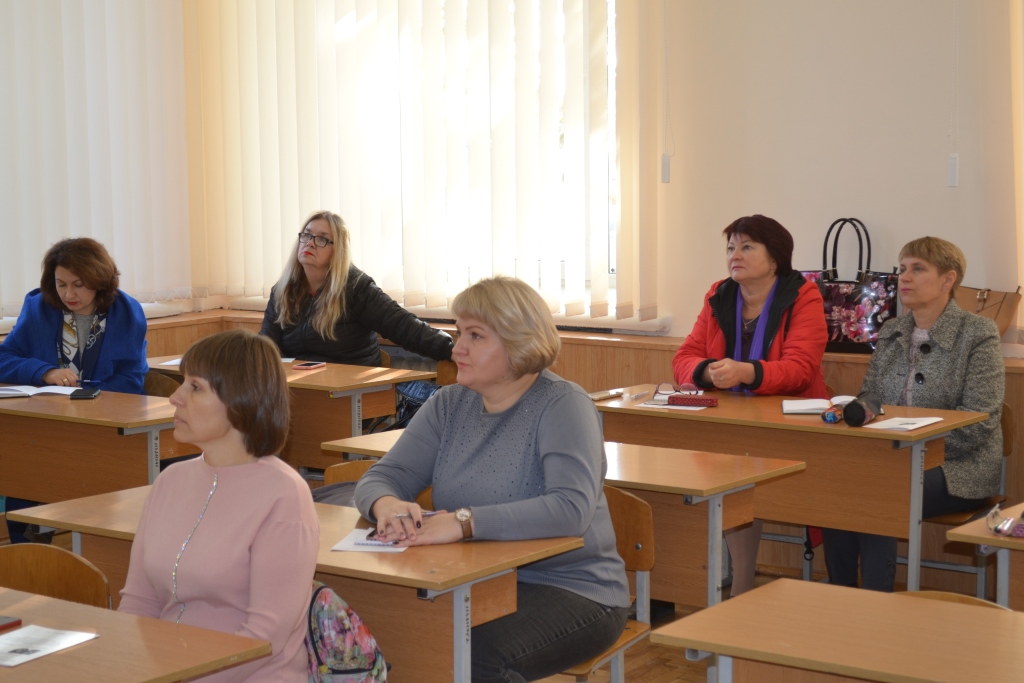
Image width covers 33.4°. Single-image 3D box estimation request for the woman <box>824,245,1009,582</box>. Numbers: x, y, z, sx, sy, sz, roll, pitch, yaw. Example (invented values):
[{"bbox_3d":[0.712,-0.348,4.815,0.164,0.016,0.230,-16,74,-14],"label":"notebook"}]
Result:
[{"bbox_3d":[1.210,0.314,5.115,0.540,1.260,0.760,4,7,38],"label":"woman"}]

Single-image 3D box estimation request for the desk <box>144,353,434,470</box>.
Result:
[{"bbox_3d":[-0.851,0.491,5.936,1.200,0.770,0.500,4,7,39],"label":"desk"}]

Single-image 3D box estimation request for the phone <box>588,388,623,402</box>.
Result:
[{"bbox_3d":[0.274,0.166,5.309,0.075,0.012,0.155,4,7,38],"label":"phone"}]

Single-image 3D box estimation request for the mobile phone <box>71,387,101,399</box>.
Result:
[{"bbox_3d":[-1.415,0.175,5.660,0.077,0.013,0.155,-1,5,-7],"label":"mobile phone"}]

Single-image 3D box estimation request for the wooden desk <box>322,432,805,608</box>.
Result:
[{"bbox_3d":[0.107,0.650,4.435,1.200,0.725,0.500,4,7,37],"label":"wooden desk"}]

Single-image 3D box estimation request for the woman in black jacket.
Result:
[{"bbox_3d":[-0.613,0.182,6.282,0.820,1.330,0.700,3,6,34],"label":"woman in black jacket"}]

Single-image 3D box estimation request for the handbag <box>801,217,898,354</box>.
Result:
[{"bbox_3d":[1.178,-0.191,6.007,0.360,0.485,0.150,4,7,38],"label":"handbag"}]

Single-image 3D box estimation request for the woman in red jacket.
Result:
[{"bbox_3d":[0.805,0.242,5.601,0.550,1.320,0.700,4,7,38],"label":"woman in red jacket"}]

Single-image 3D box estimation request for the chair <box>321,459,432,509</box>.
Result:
[{"bbox_3d":[-0.435,0.664,4.170,0.390,0.750,0.460,3,6,35],"label":"chair"}]

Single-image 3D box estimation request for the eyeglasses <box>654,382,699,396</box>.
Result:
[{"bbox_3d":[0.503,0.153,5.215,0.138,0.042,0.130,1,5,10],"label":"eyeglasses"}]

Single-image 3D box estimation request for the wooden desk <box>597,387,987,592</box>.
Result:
[{"bbox_3d":[0.736,0.572,5.064,1.200,0.760,0.500,4,7,38],"label":"wooden desk"}]

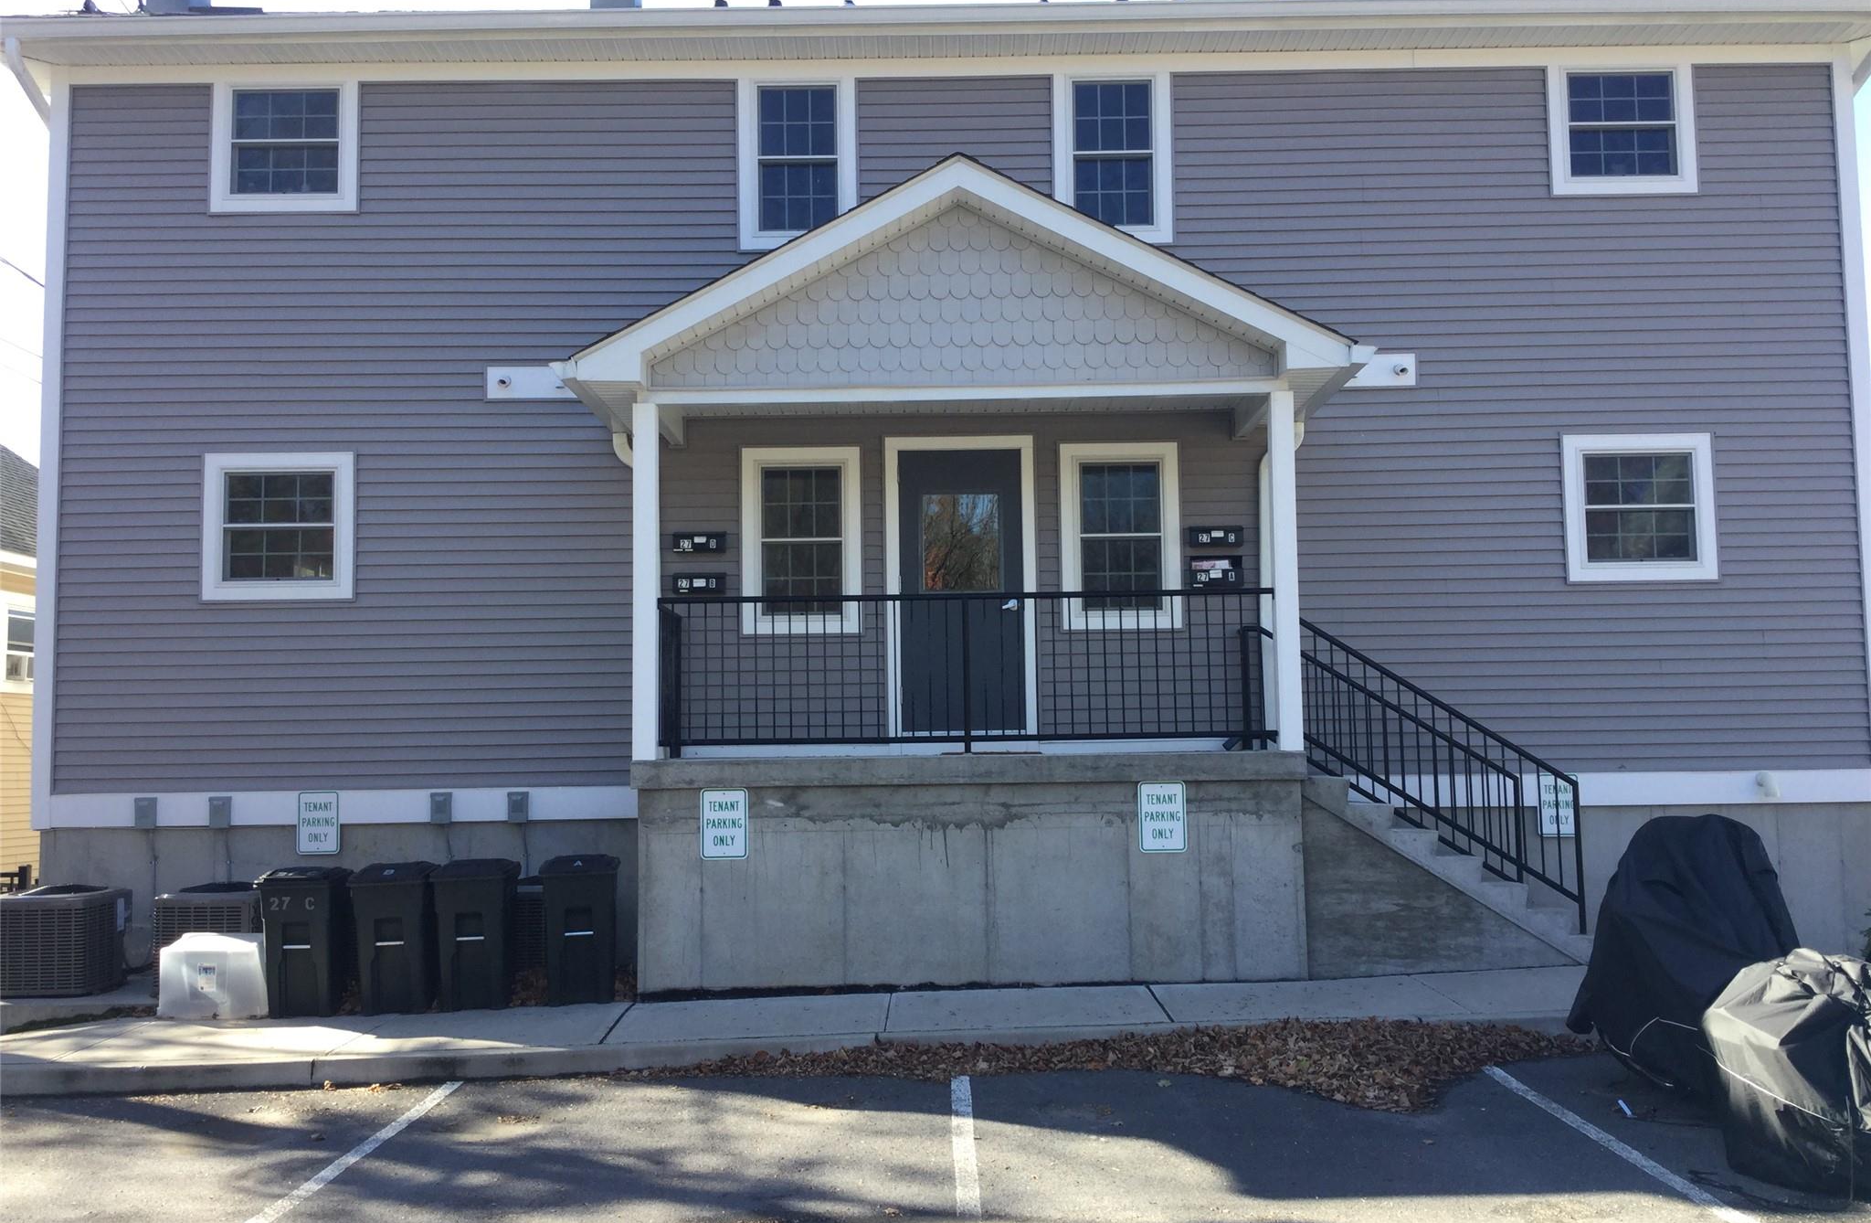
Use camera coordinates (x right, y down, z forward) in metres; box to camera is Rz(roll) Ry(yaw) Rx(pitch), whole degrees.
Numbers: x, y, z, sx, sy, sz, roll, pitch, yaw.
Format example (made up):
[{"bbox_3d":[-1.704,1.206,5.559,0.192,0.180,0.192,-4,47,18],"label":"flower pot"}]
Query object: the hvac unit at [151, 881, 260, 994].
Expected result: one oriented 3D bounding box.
[{"bbox_3d":[-4.854,2.193,11.389,0.690,0.740,0.690,-1,-5,0],"label":"hvac unit"}]

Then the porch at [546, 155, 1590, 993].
[{"bbox_3d":[0.858,-0.216,11.404,6.550,5.320,1.750,-1,-5,0],"label":"porch"}]

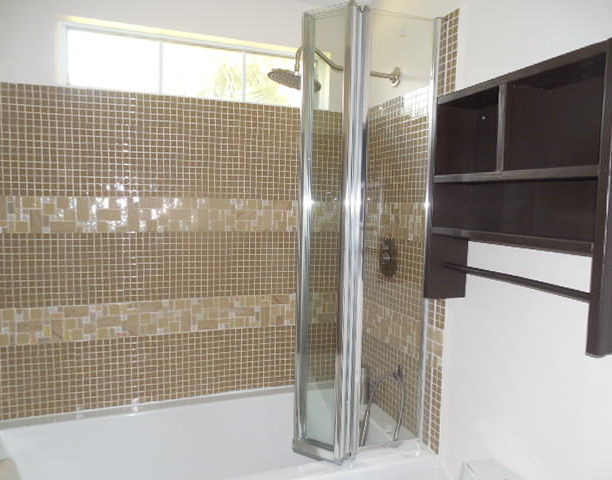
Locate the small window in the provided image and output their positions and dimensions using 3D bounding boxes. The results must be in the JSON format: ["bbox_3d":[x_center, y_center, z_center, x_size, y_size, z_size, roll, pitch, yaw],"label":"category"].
[{"bbox_3d":[-0.466,-0.748,2.072,1.131,0.266,0.100,-1,5,-20],"label":"small window"}]

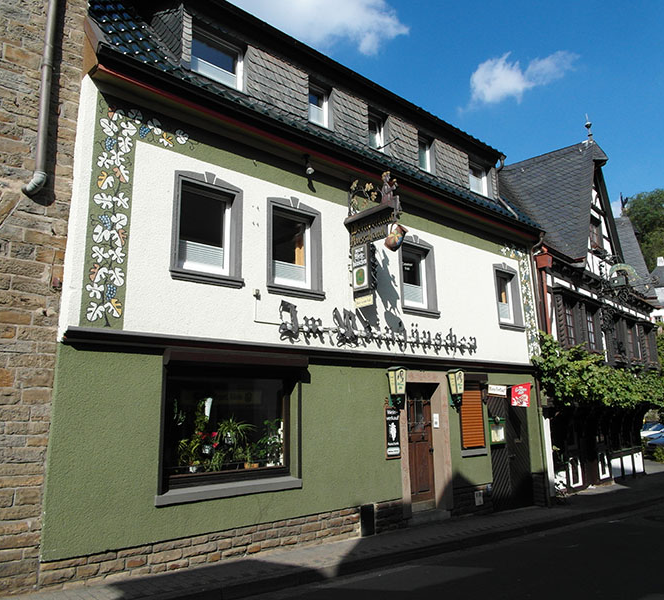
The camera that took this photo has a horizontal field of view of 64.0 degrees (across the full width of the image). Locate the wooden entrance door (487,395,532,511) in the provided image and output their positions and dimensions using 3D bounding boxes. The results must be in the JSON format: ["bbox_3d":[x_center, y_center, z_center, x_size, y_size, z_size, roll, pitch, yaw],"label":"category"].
[{"bbox_3d":[3.608,3.009,10.877,1.450,2.250,0.100,9,-15,-39],"label":"wooden entrance door"}]

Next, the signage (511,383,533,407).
[{"bbox_3d":[3.890,1.957,10.893,0.040,0.460,0.440,9,-15,-39],"label":"signage"}]

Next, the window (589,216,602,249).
[{"bbox_3d":[7.728,-1.978,15.576,0.740,0.940,0.140,10,-16,-42],"label":"window"}]

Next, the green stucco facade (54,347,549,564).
[{"bbox_3d":[0.756,2.138,8.609,9.672,2.170,0.220,9,-15,-39],"label":"green stucco facade"}]

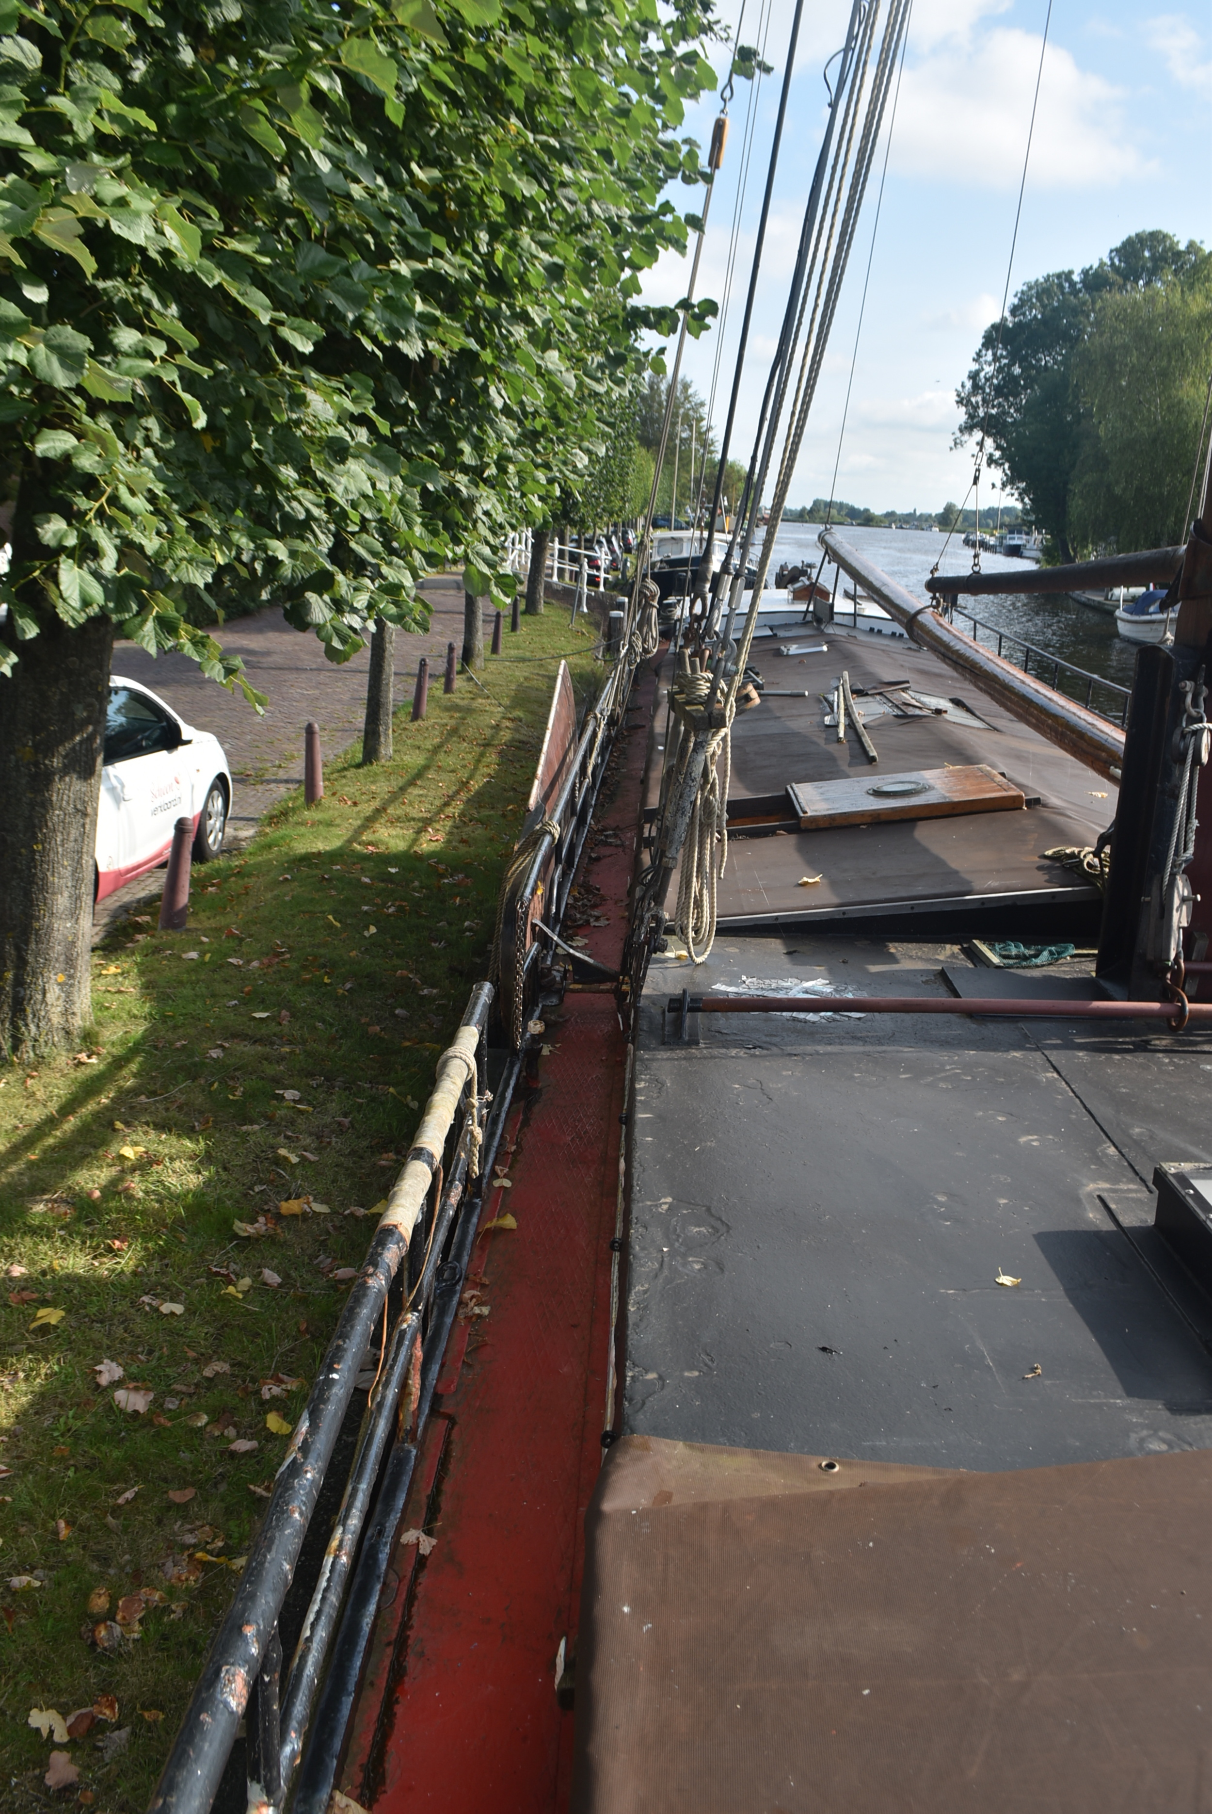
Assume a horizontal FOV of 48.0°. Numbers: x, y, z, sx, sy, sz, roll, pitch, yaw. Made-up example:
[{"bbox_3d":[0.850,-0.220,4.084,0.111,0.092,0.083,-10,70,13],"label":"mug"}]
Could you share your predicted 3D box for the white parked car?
[{"bbox_3d":[-3.822,-0.829,9.117,1.630,1.490,3.550,3,16,3],"label":"white parked car"}]

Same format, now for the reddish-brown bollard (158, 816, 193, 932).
[{"bbox_3d":[-2.629,-0.206,8.379,0.155,0.707,0.155,11,14,1],"label":"reddish-brown bollard"}]

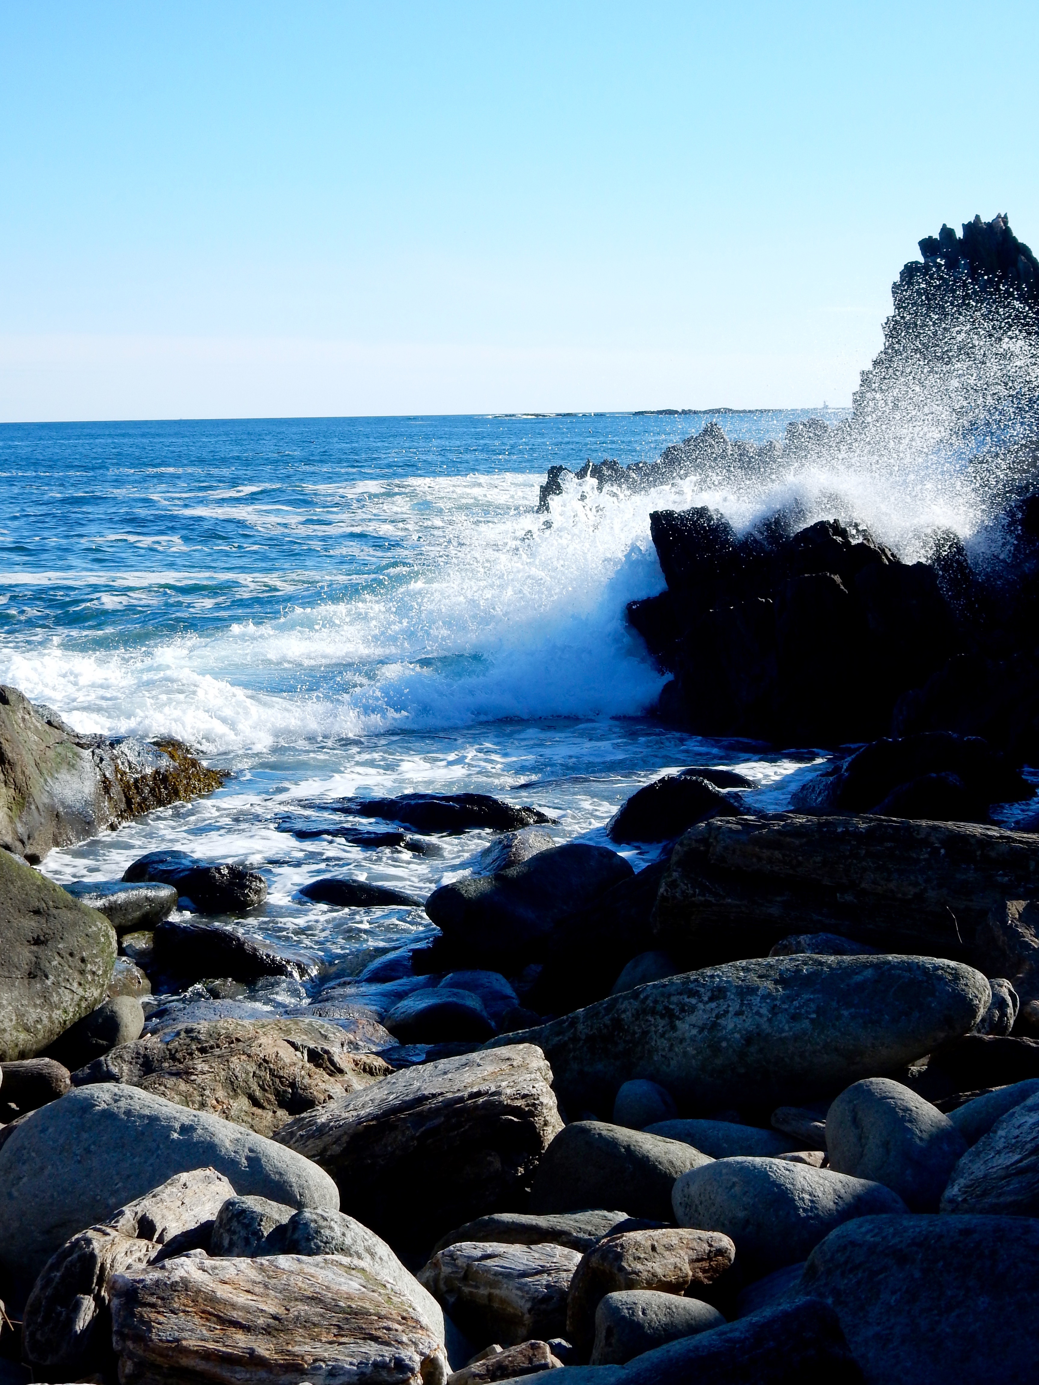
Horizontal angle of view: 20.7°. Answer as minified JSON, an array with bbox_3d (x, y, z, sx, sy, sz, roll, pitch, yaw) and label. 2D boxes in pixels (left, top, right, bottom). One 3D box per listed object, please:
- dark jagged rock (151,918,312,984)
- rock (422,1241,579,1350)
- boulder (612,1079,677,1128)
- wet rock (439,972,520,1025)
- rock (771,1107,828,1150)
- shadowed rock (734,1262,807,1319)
[{"bbox_3d":[-1.391,1.245,13.700,0.790,0.310,0.500,-1,6,0],"label":"dark jagged rock"},{"bbox_3d":[-0.048,1.431,6.750,0.380,0.230,0.280,-1,6,0],"label":"rock"},{"bbox_3d":[0.396,1.311,9.000,0.210,0.200,0.210,-1,6,0],"label":"boulder"},{"bbox_3d":[-0.186,1.288,11.800,0.380,0.270,0.360,-1,6,0],"label":"wet rock"},{"bbox_3d":[0.927,1.414,9.200,0.230,0.130,0.180,-1,6,0],"label":"rock"},{"bbox_3d":[0.593,1.425,6.700,0.250,0.180,0.250,-1,6,0],"label":"shadowed rock"}]

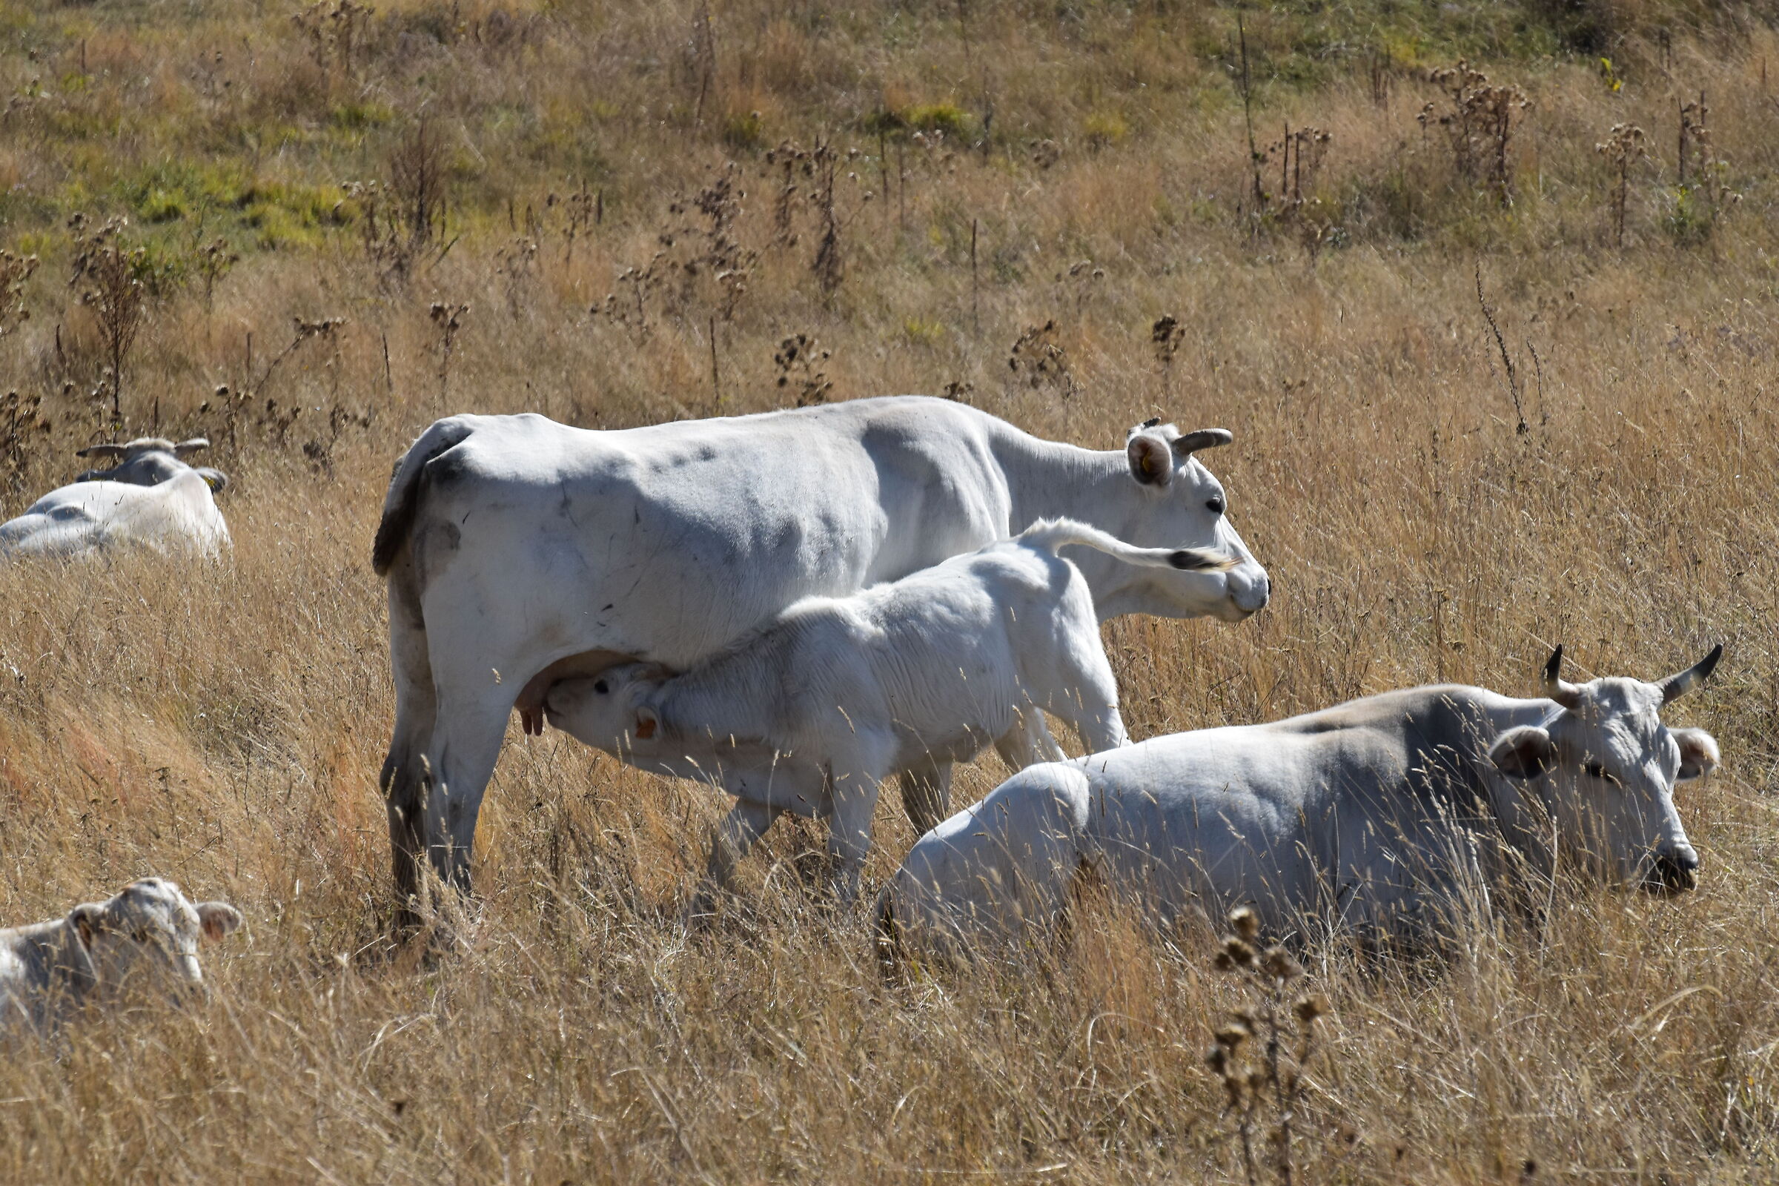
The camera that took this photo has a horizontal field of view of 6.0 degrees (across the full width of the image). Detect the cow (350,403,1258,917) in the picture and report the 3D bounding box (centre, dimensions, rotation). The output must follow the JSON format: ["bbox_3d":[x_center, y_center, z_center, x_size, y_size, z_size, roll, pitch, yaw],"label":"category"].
[{"bbox_3d":[-0.140,0.206,46.000,2.460,1.450,0.660,-1,2,-17],"label":"cow"}]

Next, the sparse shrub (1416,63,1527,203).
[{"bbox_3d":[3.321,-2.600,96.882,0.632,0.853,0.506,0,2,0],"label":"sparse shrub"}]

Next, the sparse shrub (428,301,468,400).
[{"bbox_3d":[-1.912,-1.044,73.980,0.175,0.446,0.166,0,2,0],"label":"sparse shrub"}]

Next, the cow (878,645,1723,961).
[{"bbox_3d":[1.038,0.568,43.000,2.100,0.870,0.900,0,2,10],"label":"cow"}]

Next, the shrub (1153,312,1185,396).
[{"bbox_3d":[1.222,-1.034,74.359,0.145,0.382,0.138,0,2,0],"label":"shrub"}]

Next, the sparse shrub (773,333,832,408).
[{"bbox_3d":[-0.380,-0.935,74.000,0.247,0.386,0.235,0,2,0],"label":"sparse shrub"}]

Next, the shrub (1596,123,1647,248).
[{"bbox_3d":[4.125,-2.286,96.000,0.290,0.720,0.275,0,2,0],"label":"shrub"}]

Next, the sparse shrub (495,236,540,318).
[{"bbox_3d":[-1.901,-1.607,87.000,0.220,0.433,0.209,0,2,0],"label":"sparse shrub"}]

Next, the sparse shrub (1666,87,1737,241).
[{"bbox_3d":[4.366,-2.270,91.387,0.380,0.842,0.361,0,2,0],"label":"sparse shrub"}]

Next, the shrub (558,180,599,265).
[{"bbox_3d":[-1.698,-2.014,93.000,0.220,0.478,0.209,0,2,0],"label":"shrub"}]

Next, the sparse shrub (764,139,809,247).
[{"bbox_3d":[-0.553,-2.123,91.004,0.237,0.594,0.226,0,2,0],"label":"sparse shrub"}]

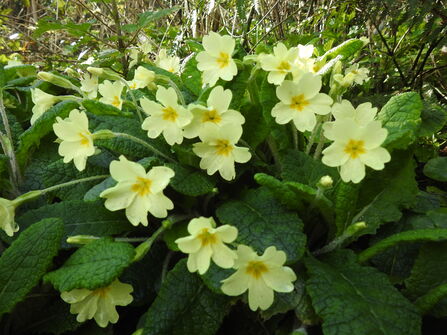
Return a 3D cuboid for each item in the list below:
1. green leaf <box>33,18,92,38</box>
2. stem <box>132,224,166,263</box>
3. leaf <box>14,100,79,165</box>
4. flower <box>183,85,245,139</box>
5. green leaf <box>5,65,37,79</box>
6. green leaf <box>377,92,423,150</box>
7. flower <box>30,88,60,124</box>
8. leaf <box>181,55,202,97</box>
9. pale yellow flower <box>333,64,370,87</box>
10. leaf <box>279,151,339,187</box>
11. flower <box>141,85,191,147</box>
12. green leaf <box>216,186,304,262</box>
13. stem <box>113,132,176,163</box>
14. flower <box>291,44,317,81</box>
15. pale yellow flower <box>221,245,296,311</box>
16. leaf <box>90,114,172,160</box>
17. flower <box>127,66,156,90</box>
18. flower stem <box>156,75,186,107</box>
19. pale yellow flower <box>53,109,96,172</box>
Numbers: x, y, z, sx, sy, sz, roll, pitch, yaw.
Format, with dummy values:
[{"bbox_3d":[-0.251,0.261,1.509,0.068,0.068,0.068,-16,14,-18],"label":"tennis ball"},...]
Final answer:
[{"bbox_3d":[-0.198,-0.171,0.380,0.074,0.022,0.040,0,23,0],"label":"green leaf"},{"bbox_3d":[-0.035,0.036,0.146,0.006,0.025,0.006,42,-9,0],"label":"stem"},{"bbox_3d":[-0.114,-0.023,0.200,0.042,0.040,0.030,0,23,0],"label":"leaf"},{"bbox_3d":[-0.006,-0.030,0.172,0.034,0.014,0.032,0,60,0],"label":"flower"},{"bbox_3d":[-0.177,-0.084,0.270,0.030,0.011,0.020,0,23,0],"label":"green leaf"},{"bbox_3d":[0.134,-0.035,0.235,0.031,0.042,0.014,18,-12,14],"label":"green leaf"},{"bbox_3d":[-0.146,-0.050,0.255,0.022,0.029,0.027,-6,21,-21],"label":"flower"},{"bbox_3d":[-0.021,-0.063,0.218,0.024,0.033,0.010,2,-11,6],"label":"leaf"},{"bbox_3d":[0.120,-0.086,0.290,0.032,0.020,0.018,-11,53,-28],"label":"pale yellow flower"},{"bbox_3d":[0.057,0.001,0.205,0.040,0.010,0.030,0,56,0],"label":"leaf"},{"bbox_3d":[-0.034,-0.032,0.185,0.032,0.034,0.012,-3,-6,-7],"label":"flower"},{"bbox_3d":[0.022,0.034,0.182,0.052,0.012,0.040,36,56,20],"label":"green leaf"},{"bbox_3d":[-0.047,-0.013,0.187,0.046,0.006,0.004,24,0,-23],"label":"stem"},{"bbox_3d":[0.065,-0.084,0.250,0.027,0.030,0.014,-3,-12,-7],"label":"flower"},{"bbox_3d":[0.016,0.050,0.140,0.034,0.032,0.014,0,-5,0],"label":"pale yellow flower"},{"bbox_3d":[-0.056,-0.018,0.190,0.052,0.025,0.030,0,23,0],"label":"leaf"},{"bbox_3d":[-0.066,-0.072,0.250,0.020,0.020,0.022,-15,25,-40],"label":"flower"},{"bbox_3d":[-0.039,-0.058,0.235,0.007,0.031,0.009,-38,-6,-16],"label":"flower stem"},{"bbox_3d":[-0.084,-0.015,0.174,0.030,0.034,0.013,10,11,27],"label":"pale yellow flower"}]

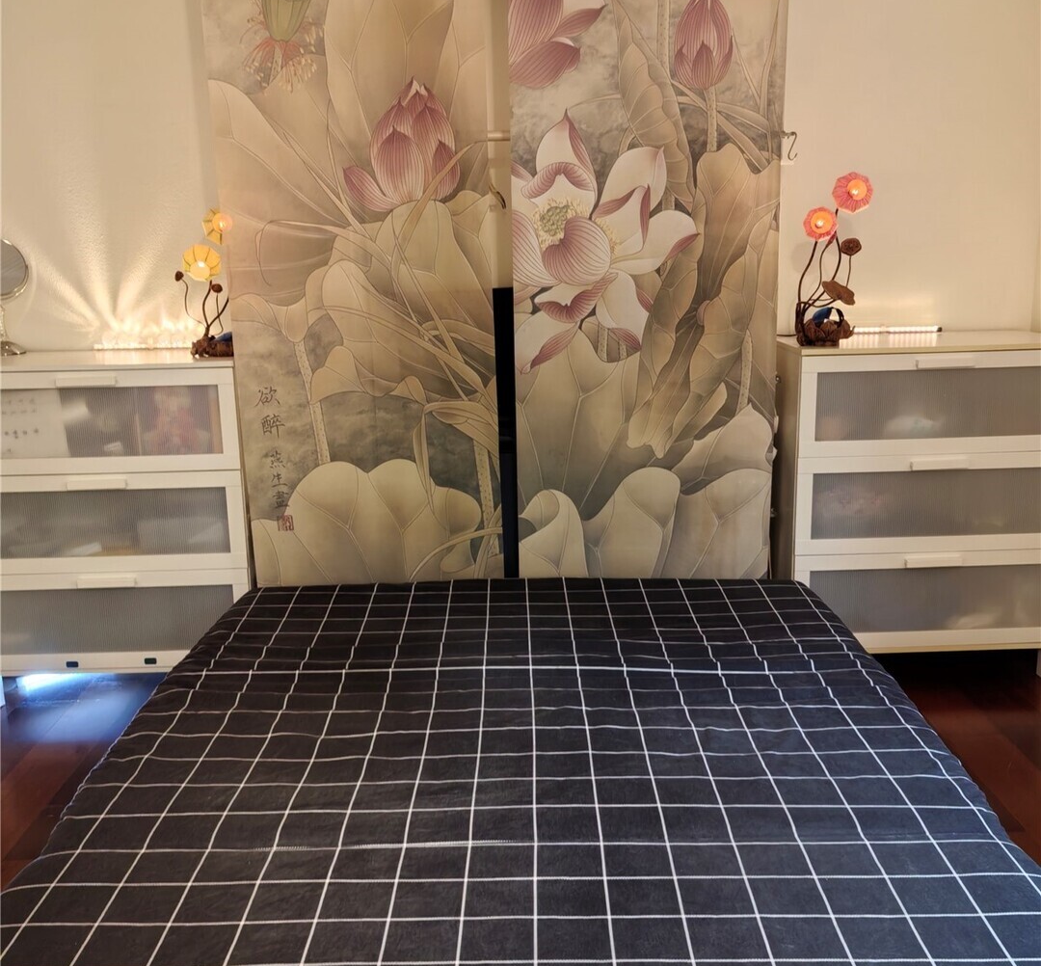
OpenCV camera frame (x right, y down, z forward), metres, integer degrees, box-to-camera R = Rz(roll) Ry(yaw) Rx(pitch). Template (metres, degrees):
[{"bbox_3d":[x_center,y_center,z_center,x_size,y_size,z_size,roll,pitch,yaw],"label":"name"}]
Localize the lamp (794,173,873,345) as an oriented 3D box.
[{"bbox_3d":[0.907,-0.648,3.138,0.212,0.482,0.160,-2,14,0],"label":"lamp"}]

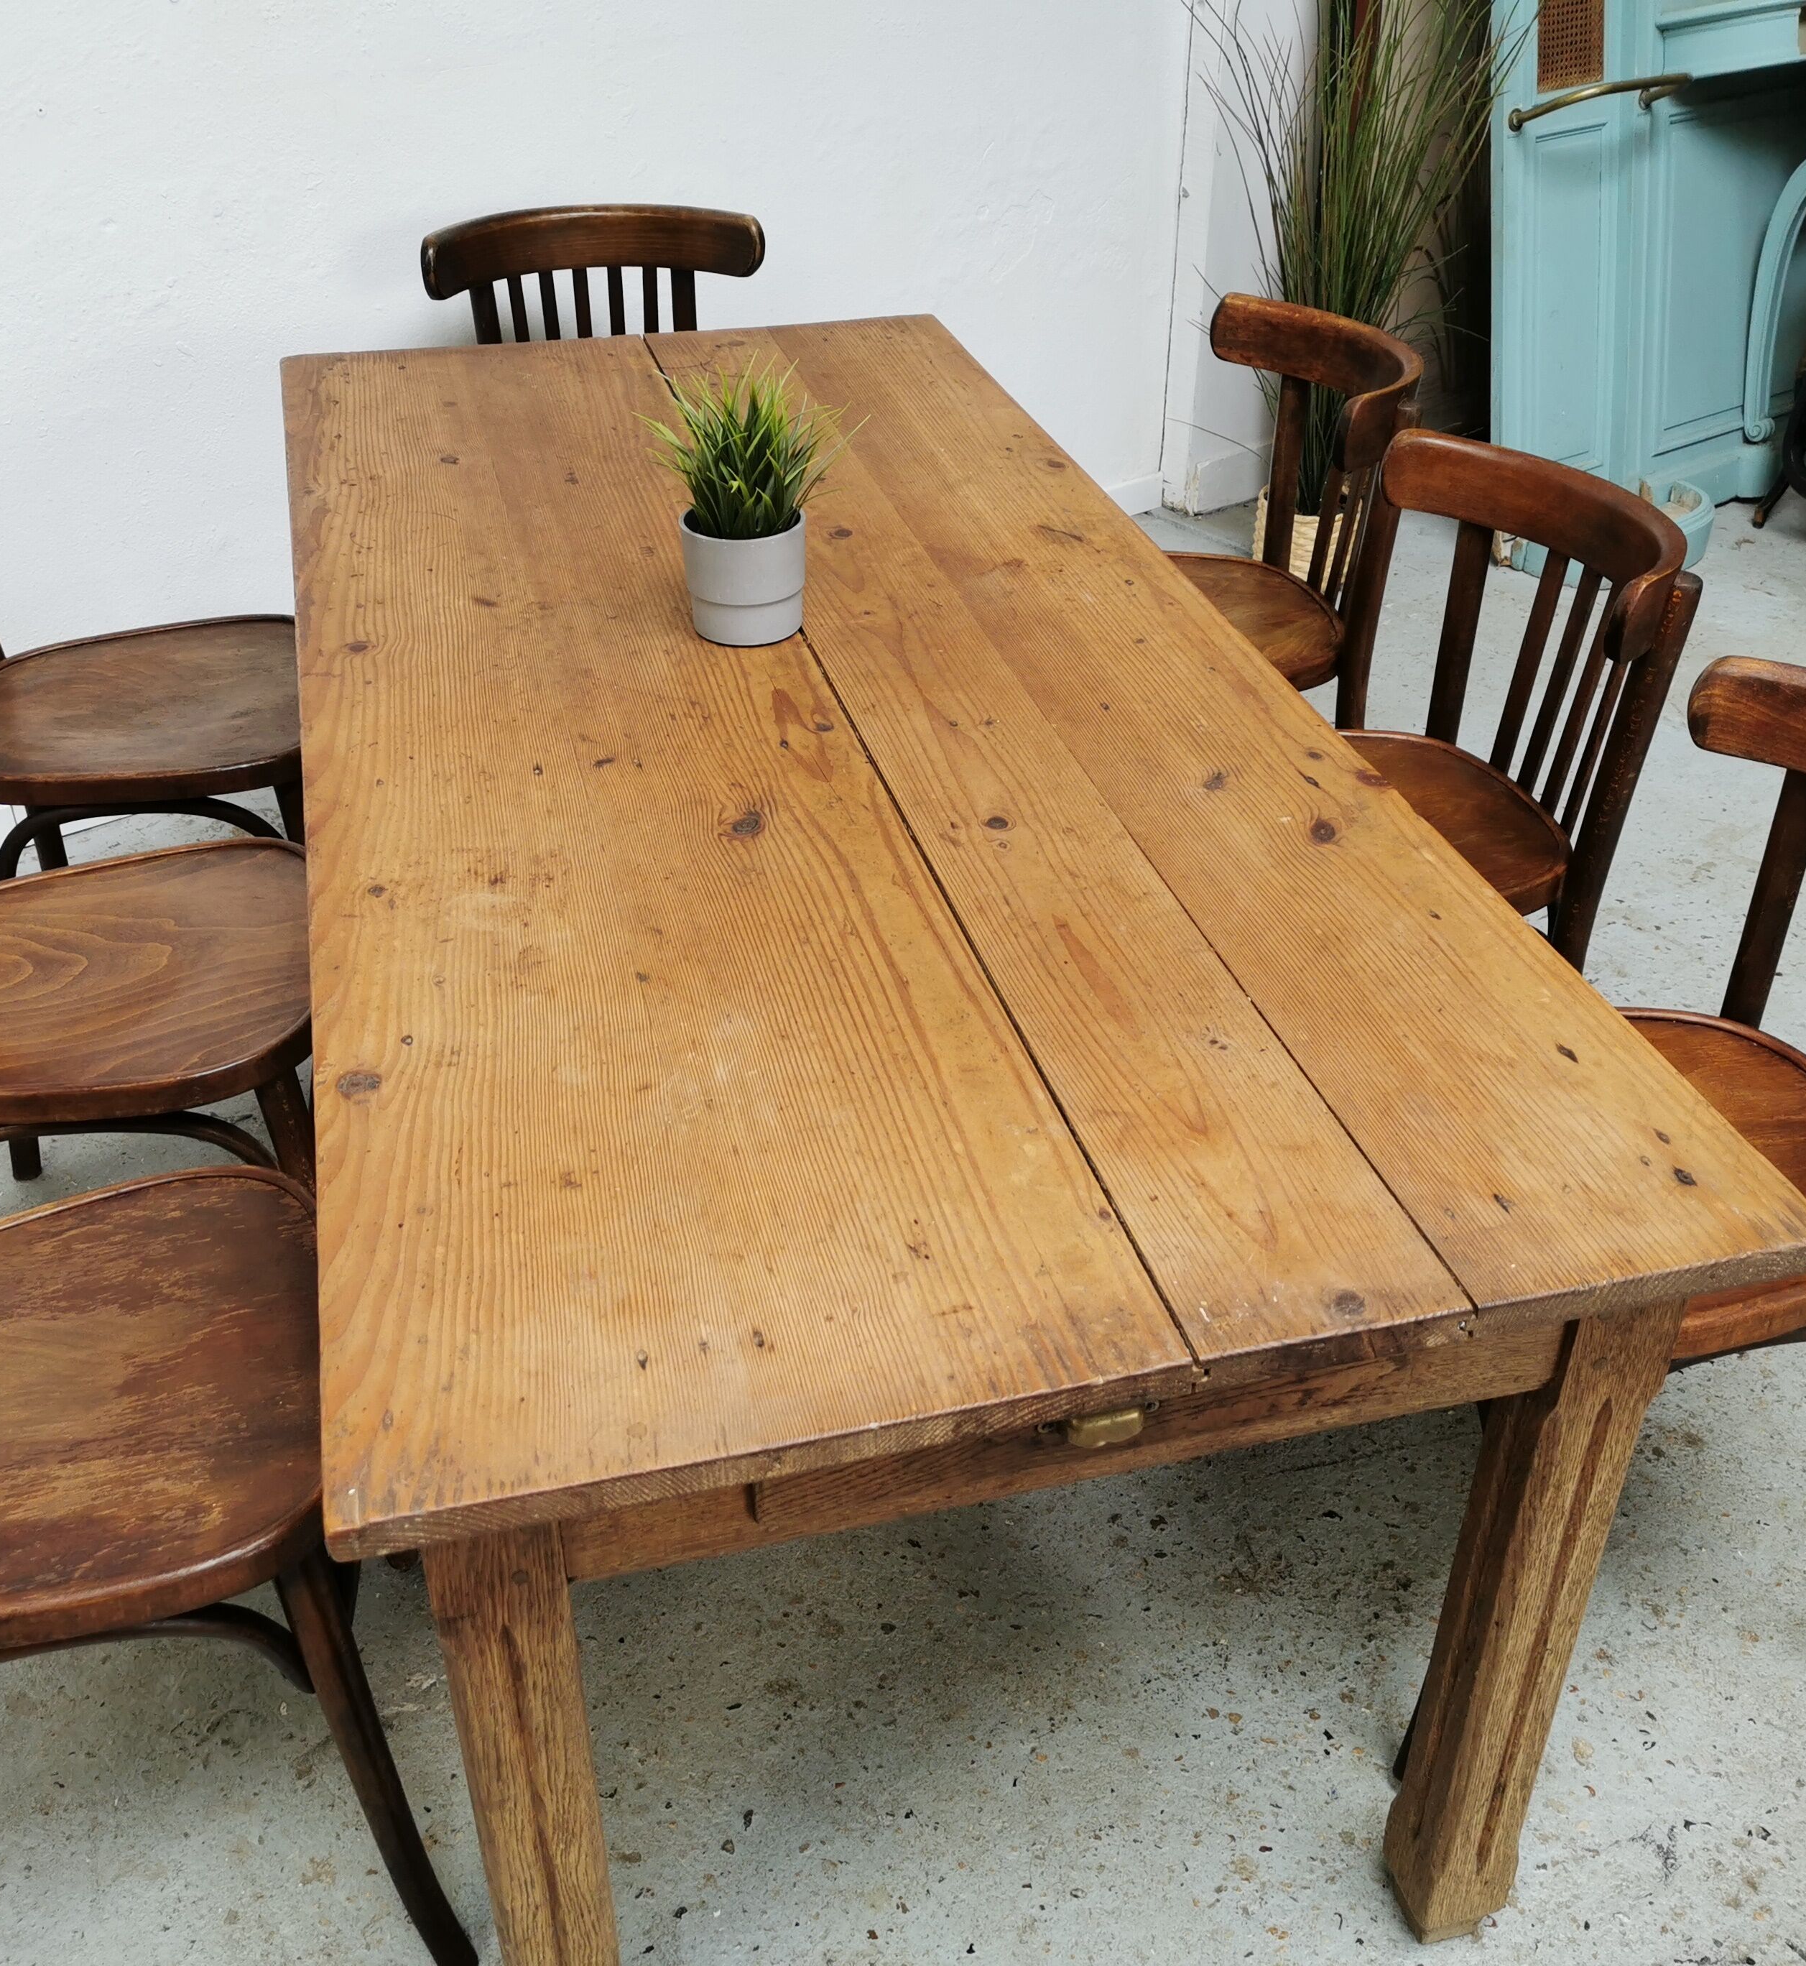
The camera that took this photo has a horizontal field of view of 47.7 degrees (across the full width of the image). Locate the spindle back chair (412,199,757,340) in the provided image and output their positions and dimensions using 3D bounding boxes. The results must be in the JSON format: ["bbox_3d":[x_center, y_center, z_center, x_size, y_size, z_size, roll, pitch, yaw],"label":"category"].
[{"bbox_3d":[-0.402,-0.633,2.911,0.437,0.812,0.490,-8,35,-13],"label":"spindle back chair"}]

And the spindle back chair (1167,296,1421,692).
[{"bbox_3d":[0.341,-0.382,2.551,0.490,0.812,0.437,-4,34,-7],"label":"spindle back chair"}]

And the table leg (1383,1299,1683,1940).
[{"bbox_3d":[0.429,0.418,1.423,0.075,0.724,0.073,-8,35,-13],"label":"table leg"}]

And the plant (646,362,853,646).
[{"bbox_3d":[-0.136,-0.415,1.778,0.170,0.217,0.170,-8,35,-13],"label":"plant"}]

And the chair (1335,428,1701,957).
[{"bbox_3d":[0.469,-0.100,2.128,0.490,0.812,0.437,-8,34,-13],"label":"chair"}]

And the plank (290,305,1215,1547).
[{"bbox_3d":[-0.299,-0.273,1.774,0.443,0.022,1.895,-8,34,-13],"label":"plank"}]

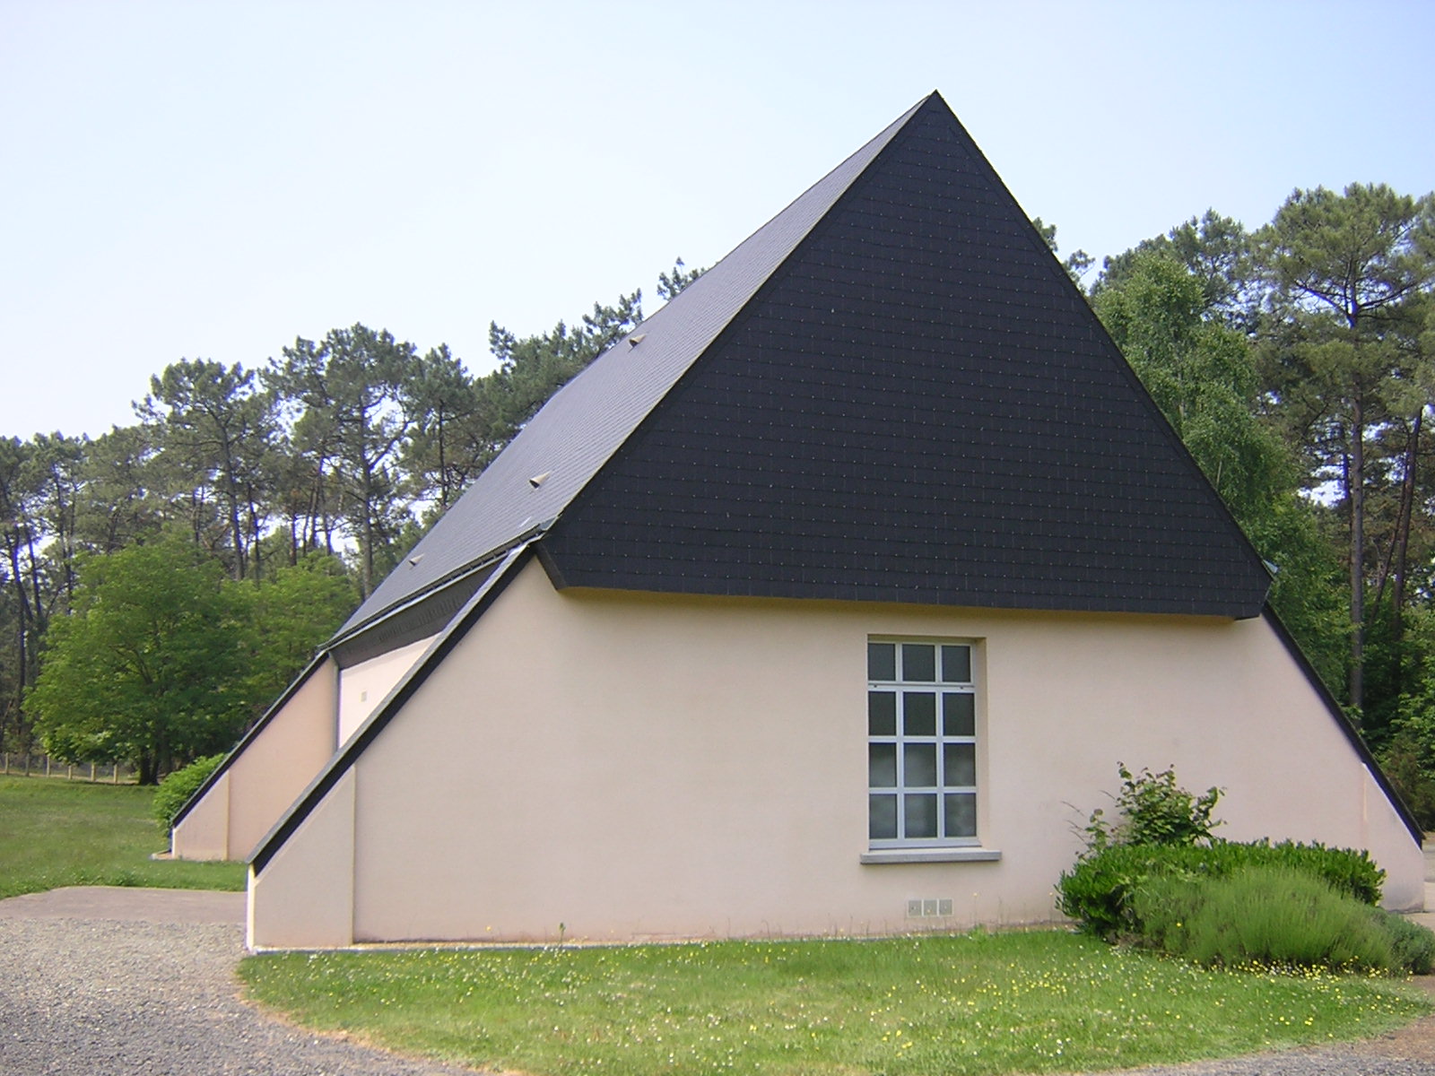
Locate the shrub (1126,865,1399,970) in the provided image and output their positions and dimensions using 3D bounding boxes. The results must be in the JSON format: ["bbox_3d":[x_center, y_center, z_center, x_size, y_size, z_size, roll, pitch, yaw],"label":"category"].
[{"bbox_3d":[4.910,3.374,13.513,2.200,0.760,1.350,-2,-9,15],"label":"shrub"}]

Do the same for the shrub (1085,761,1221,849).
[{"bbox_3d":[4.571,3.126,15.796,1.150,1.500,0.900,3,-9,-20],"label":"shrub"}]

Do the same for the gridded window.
[{"bbox_3d":[2.155,2.209,15.896,1.380,2.160,0.130,3,-9,-20],"label":"gridded window"}]

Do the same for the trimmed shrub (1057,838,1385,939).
[{"bbox_3d":[5.153,3.577,15.298,3.050,0.900,1.250,3,-9,-20],"label":"trimmed shrub"}]

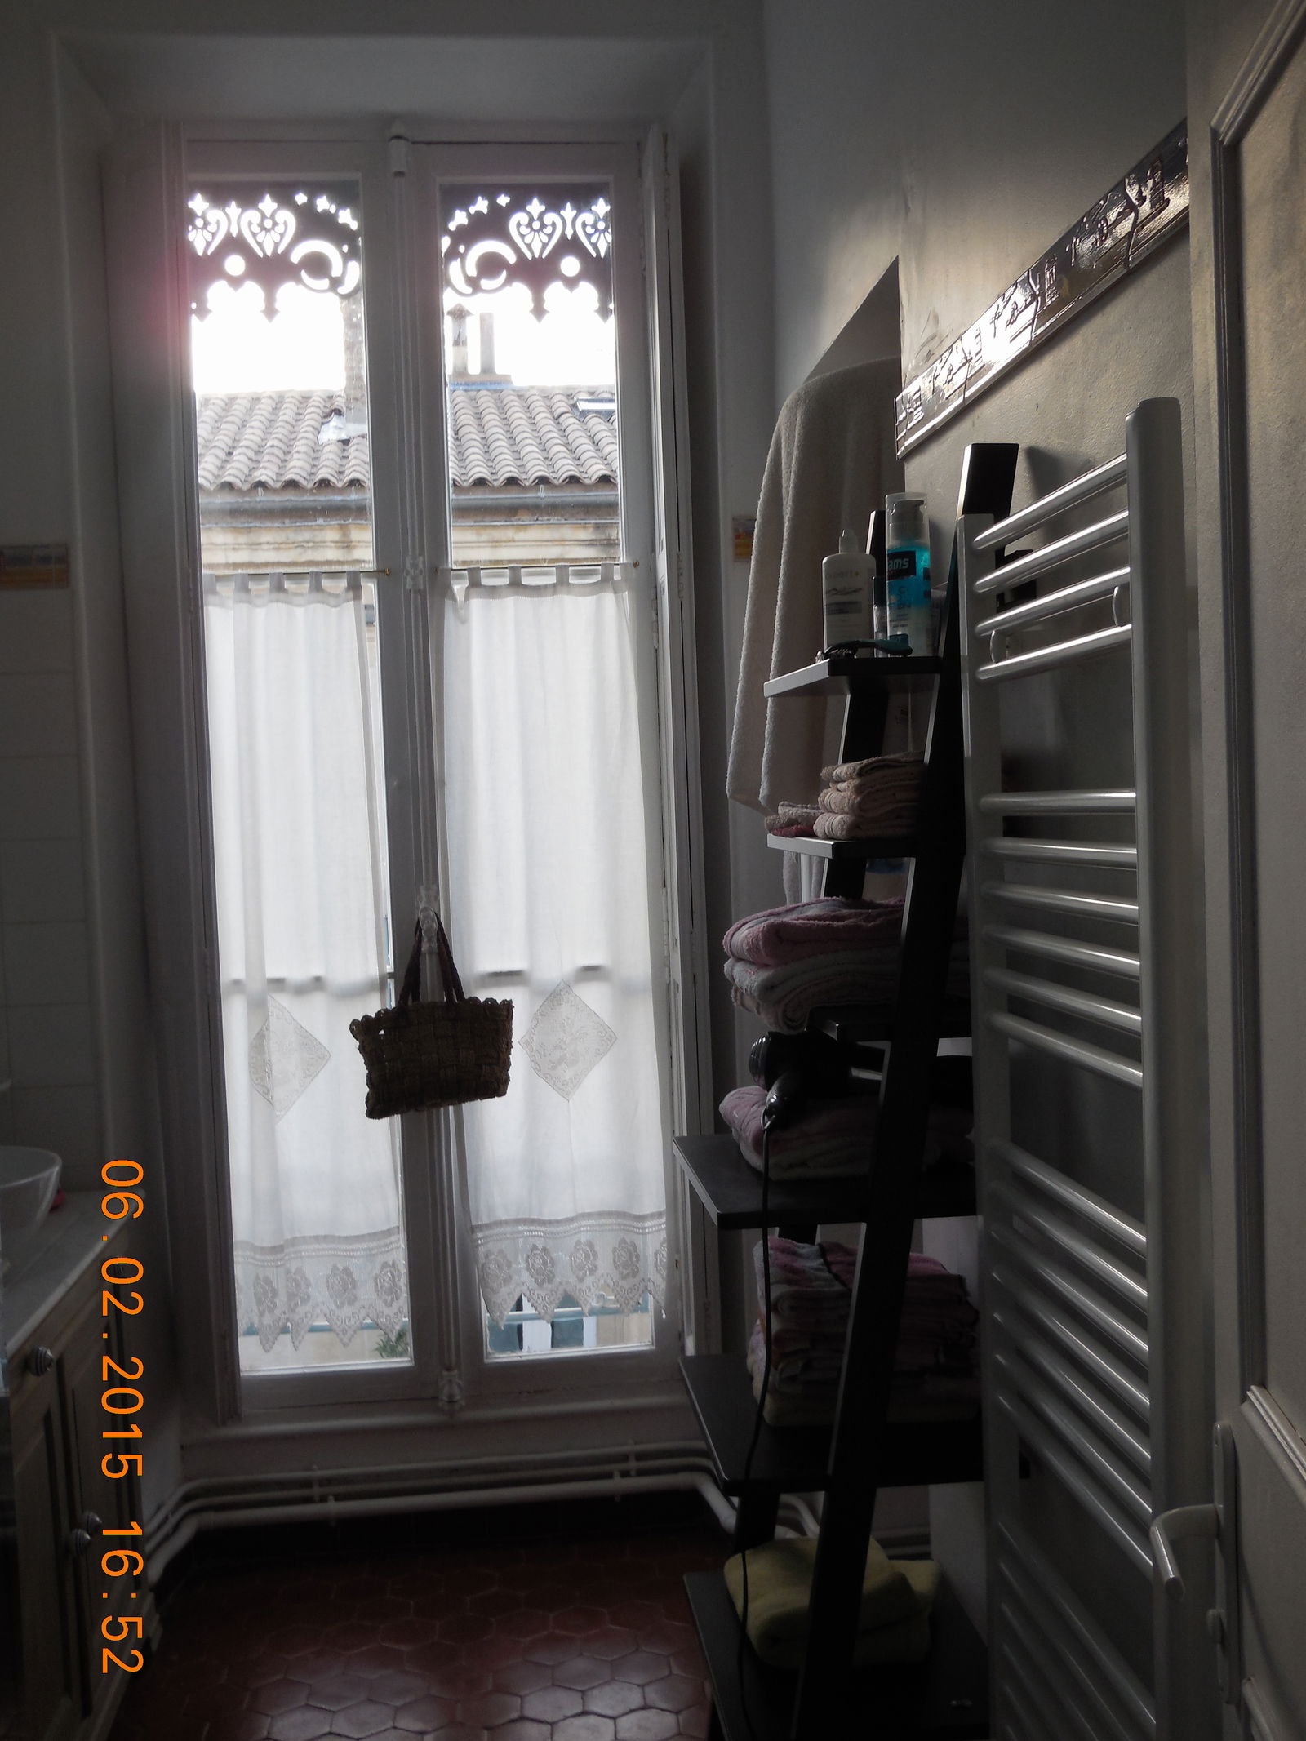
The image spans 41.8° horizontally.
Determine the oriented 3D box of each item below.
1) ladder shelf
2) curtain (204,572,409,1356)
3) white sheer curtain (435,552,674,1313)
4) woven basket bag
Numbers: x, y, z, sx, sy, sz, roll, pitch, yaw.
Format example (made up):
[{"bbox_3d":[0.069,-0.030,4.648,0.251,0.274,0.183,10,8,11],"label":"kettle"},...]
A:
[{"bbox_3d":[0.210,0.485,2.063,0.375,1.876,0.484,-2,2,-6],"label":"ladder shelf"},{"bbox_3d":[-0.696,0.190,3.435,0.355,1.560,0.050,-2,2,-6],"label":"curtain"},{"bbox_3d":[-0.199,0.160,3.486,0.415,1.545,0.050,-2,2,-6],"label":"white sheer curtain"},{"bbox_3d":[-0.436,0.283,3.390,0.310,0.410,0.110,-3,2,-11],"label":"woven basket bag"}]

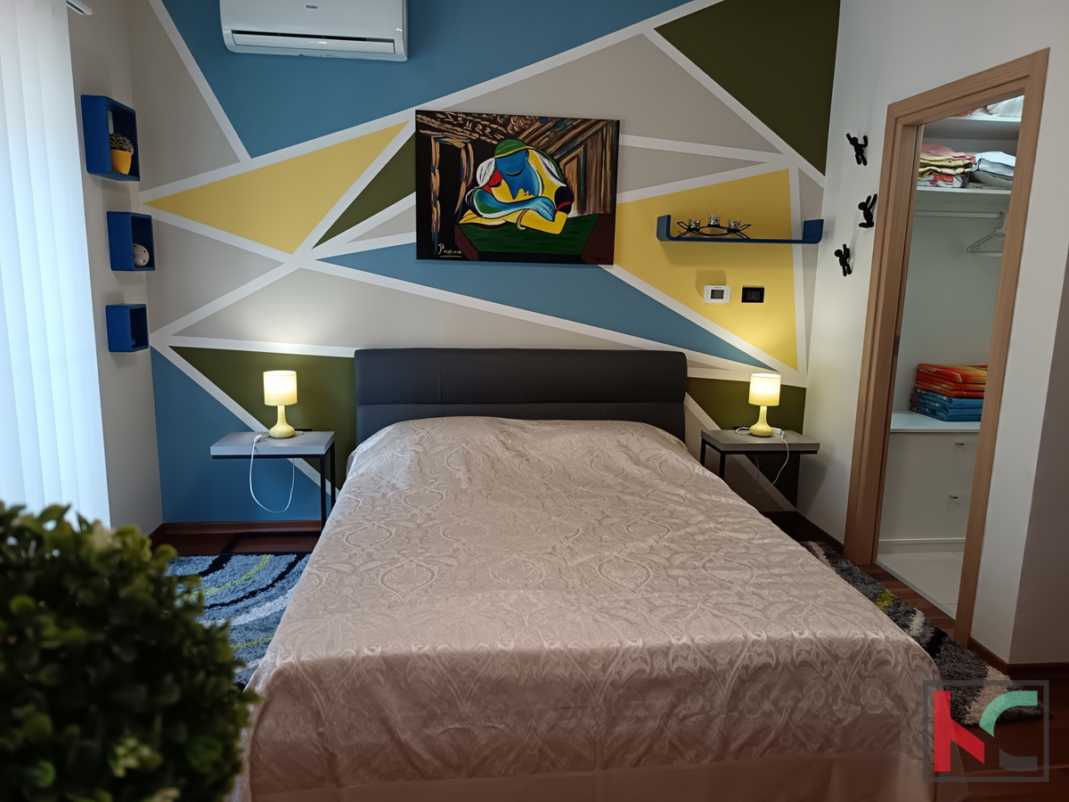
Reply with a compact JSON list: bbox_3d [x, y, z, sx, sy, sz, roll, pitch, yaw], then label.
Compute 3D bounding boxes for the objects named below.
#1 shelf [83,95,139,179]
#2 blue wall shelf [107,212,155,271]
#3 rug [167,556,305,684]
[{"bbox_3d":[-1.774,-1.095,3.122,0.095,0.297,0.285,0,10,-7],"label":"shelf"},{"bbox_3d":[-1.796,-0.709,3.314,0.095,0.246,0.234,0,10,-7],"label":"blue wall shelf"},{"bbox_3d":[-1.296,0.872,2.777,0.800,0.030,1.500,0,10,-7],"label":"rug"}]

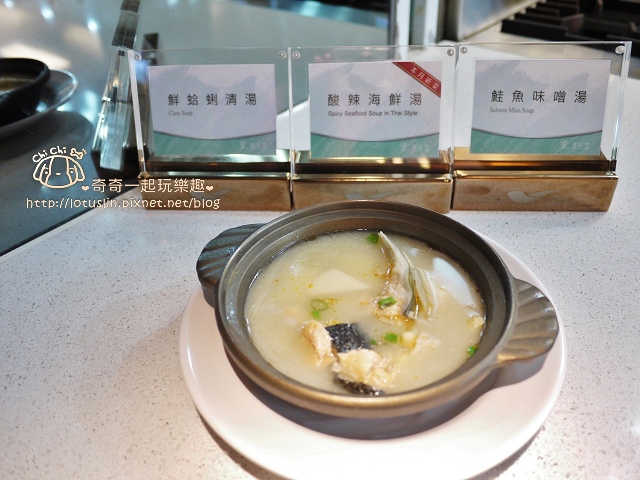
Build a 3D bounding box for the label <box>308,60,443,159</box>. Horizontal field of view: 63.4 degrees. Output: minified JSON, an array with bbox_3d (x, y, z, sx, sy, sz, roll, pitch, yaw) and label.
[{"bbox_3d":[0.043,-0.101,0.406,0.102,0.072,0.008,0,13,3],"label":"label"}]

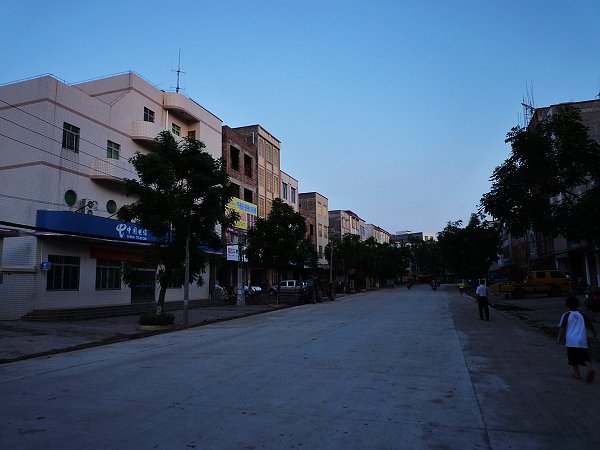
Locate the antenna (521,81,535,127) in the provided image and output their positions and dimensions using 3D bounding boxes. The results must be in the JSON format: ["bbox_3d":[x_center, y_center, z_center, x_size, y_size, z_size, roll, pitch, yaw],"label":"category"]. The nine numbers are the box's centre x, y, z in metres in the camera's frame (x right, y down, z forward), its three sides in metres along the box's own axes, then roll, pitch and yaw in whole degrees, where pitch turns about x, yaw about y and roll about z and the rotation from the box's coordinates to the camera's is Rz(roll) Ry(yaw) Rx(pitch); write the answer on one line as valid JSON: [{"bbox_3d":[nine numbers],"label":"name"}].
[{"bbox_3d":[23.364,-12.478,44.500,1.300,4.700,1.300,-4,-8,19],"label":"antenna"}]

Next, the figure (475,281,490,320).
[{"bbox_3d":[7.509,3.102,17.800,0.560,1.630,0.360,-4,-9,22],"label":"figure"}]

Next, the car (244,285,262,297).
[{"bbox_3d":[-4.990,7.029,46.500,1.700,1.400,3.900,-4,-8,19],"label":"car"}]

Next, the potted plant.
[{"bbox_3d":[-5.531,3.719,16.700,1.350,0.600,1.350,-4,-8,19],"label":"potted plant"}]

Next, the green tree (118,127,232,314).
[{"bbox_3d":[-4.931,-0.140,17.300,4.400,7.200,4.400,-4,-8,19],"label":"green tree"}]

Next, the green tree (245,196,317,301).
[{"bbox_3d":[-1.314,1.718,29.200,4.700,7.200,4.700,-1,-8,0],"label":"green tree"}]

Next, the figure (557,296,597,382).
[{"bbox_3d":[4.595,1.878,7.200,0.580,1.350,0.450,-5,-9,24],"label":"figure"}]

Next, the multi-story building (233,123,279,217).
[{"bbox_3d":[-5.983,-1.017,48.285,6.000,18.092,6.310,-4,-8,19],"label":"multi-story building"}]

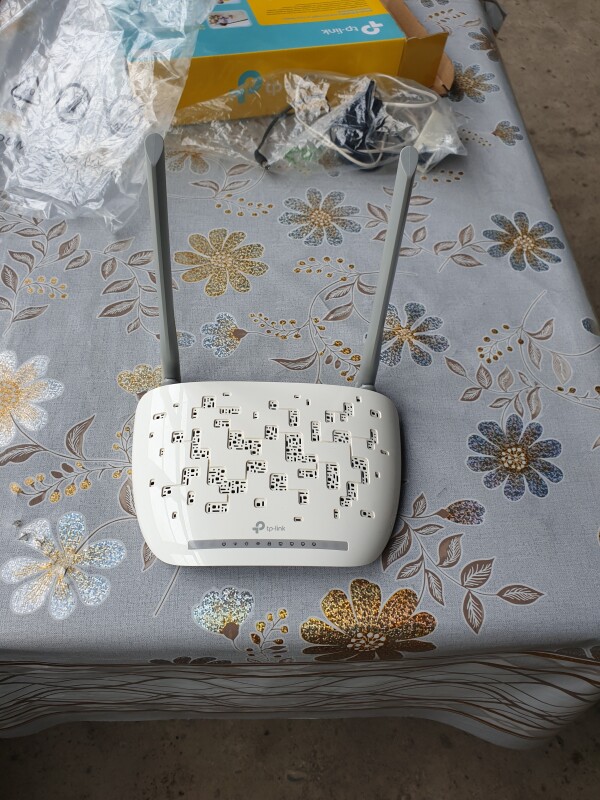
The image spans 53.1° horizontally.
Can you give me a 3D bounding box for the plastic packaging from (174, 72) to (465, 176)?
[{"bbox_3d":[0.018,-0.305,0.652,0.305,0.053,0.108,-2,58,-3],"label":"plastic packaging"}]

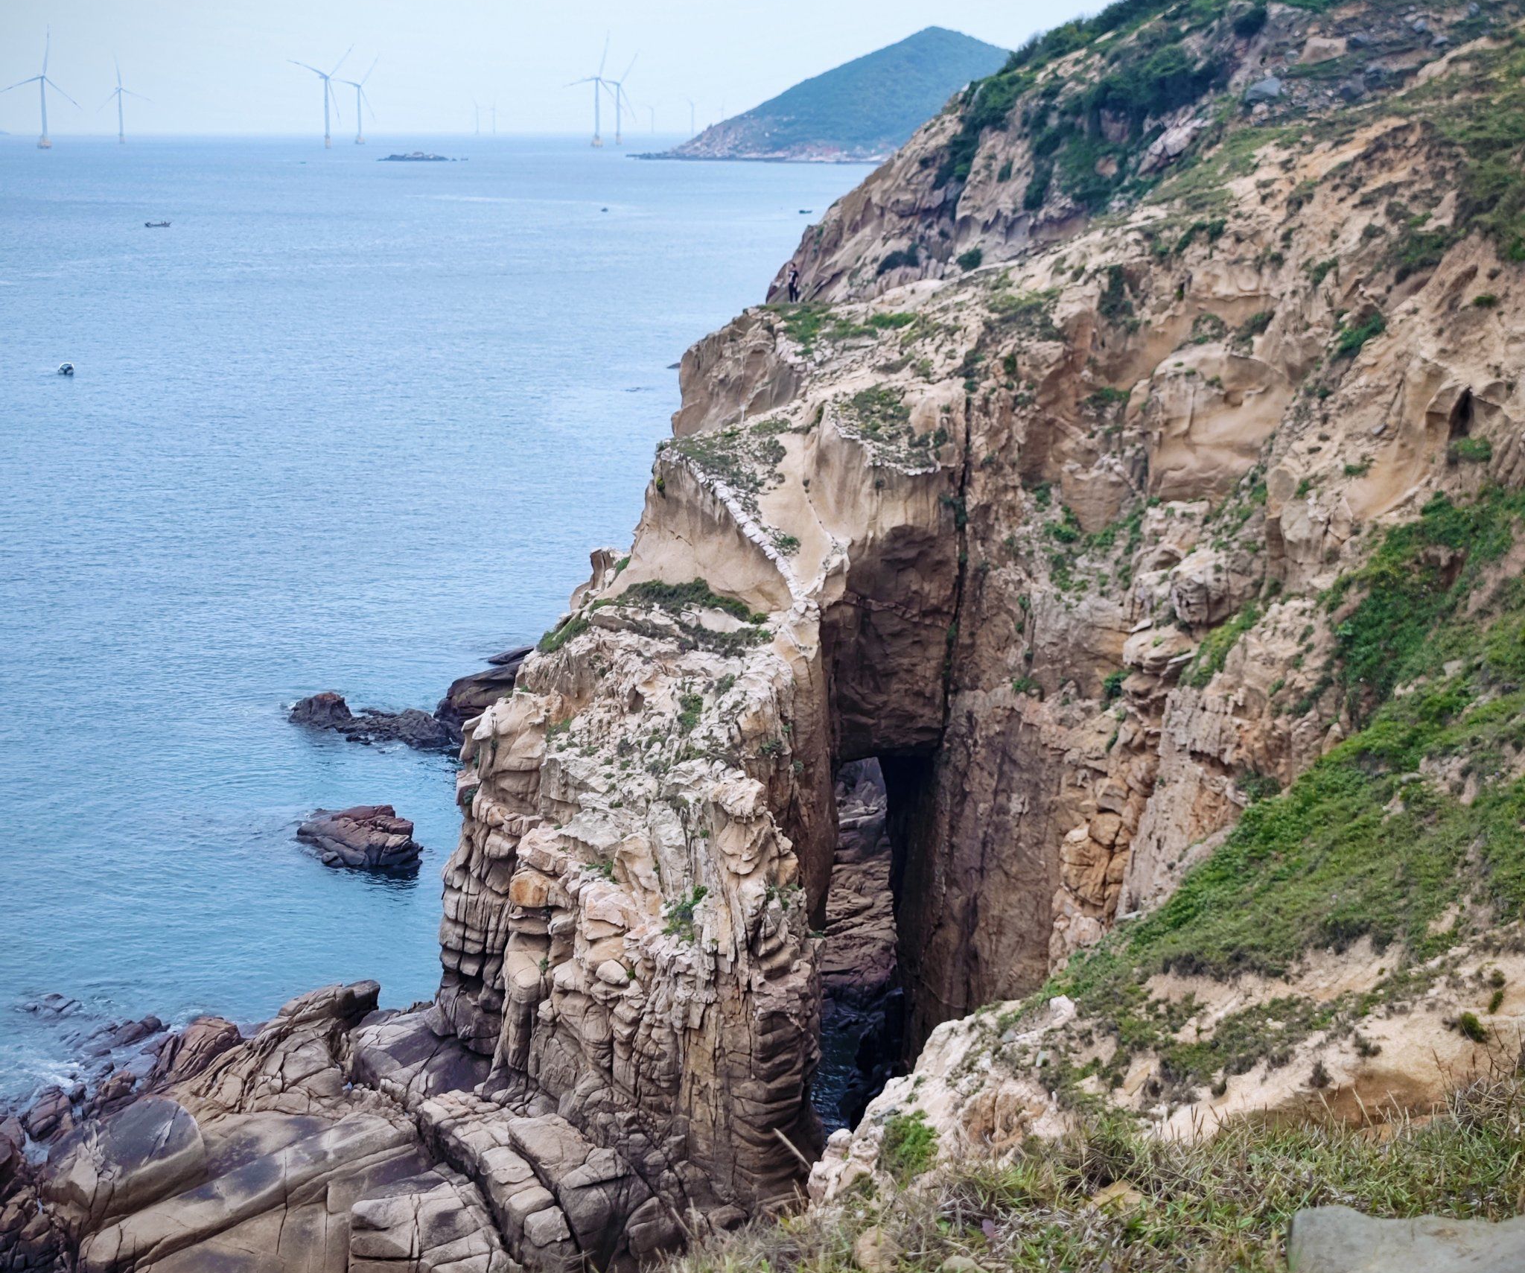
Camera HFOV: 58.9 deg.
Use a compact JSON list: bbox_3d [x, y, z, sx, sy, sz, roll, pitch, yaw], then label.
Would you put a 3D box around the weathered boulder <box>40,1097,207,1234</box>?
[{"bbox_3d":[-15.200,12.614,32.327,3.400,1.700,2.000,-10,23,-25],"label":"weathered boulder"}]

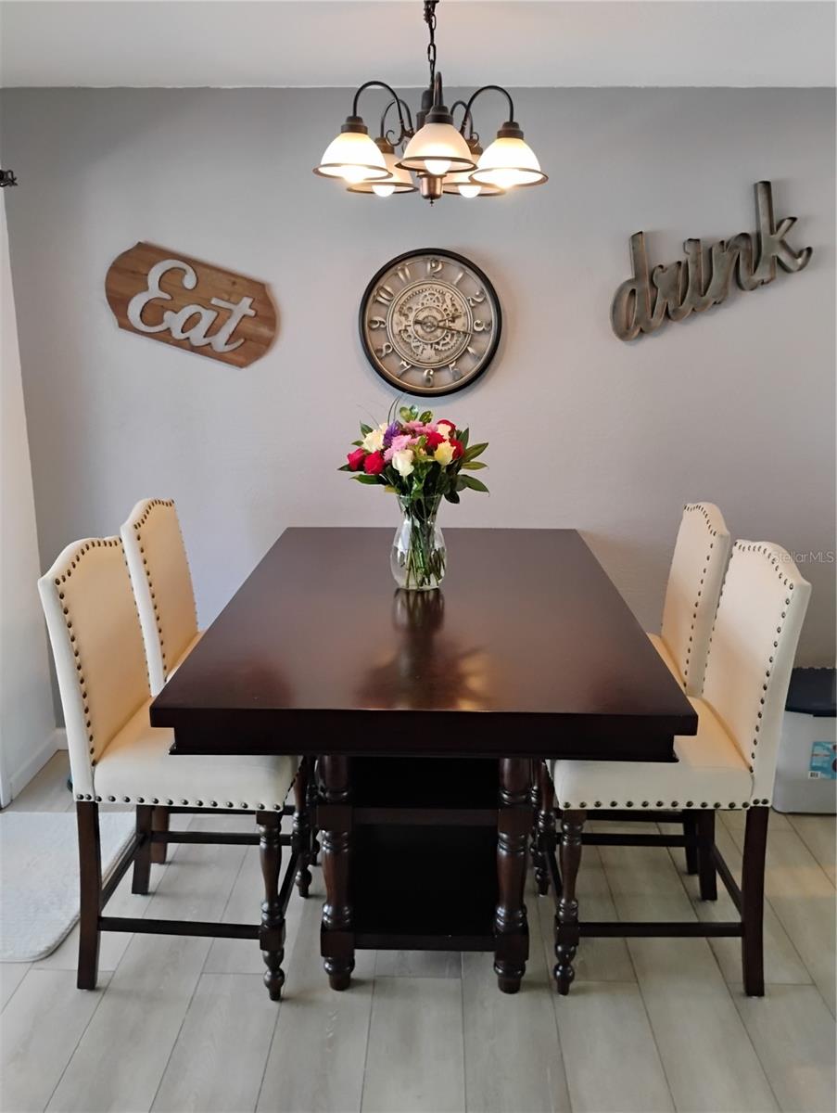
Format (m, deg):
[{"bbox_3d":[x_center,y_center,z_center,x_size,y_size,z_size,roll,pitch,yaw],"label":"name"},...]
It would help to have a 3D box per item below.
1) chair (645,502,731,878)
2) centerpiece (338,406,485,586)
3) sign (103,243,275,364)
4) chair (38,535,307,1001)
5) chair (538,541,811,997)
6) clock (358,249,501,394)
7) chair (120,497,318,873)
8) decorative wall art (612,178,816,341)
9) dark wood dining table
[{"bbox_3d":[0.608,0.375,2.881,0.570,1.140,0.470,1,14,1],"label":"chair"},{"bbox_3d":[-0.010,-0.166,2.514,0.410,0.525,0.390,1,14,1],"label":"centerpiece"},{"bbox_3d":[-0.784,-0.869,3.128,0.607,0.302,0.030,18,14,-3],"label":"sign"},{"bbox_3d":[-0.581,0.500,2.371,0.570,1.140,0.470,1,14,1],"label":"chair"},{"bbox_3d":[0.615,0.505,2.377,0.570,1.140,0.470,1,14,1],"label":"chair"},{"bbox_3d":[0.041,-0.802,3.113,0.500,0.500,0.060,1,14,1],"label":"clock"},{"bbox_3d":[-0.562,0.362,2.908,0.570,1.140,0.470,1,14,1],"label":"chair"},{"bbox_3d":[0.958,-1.006,3.042,0.700,0.330,0.050,-21,13,7],"label":"decorative wall art"},{"bbox_3d":[0.025,0.544,2.651,1.065,0.920,1.618,1,14,1],"label":"dark wood dining table"}]

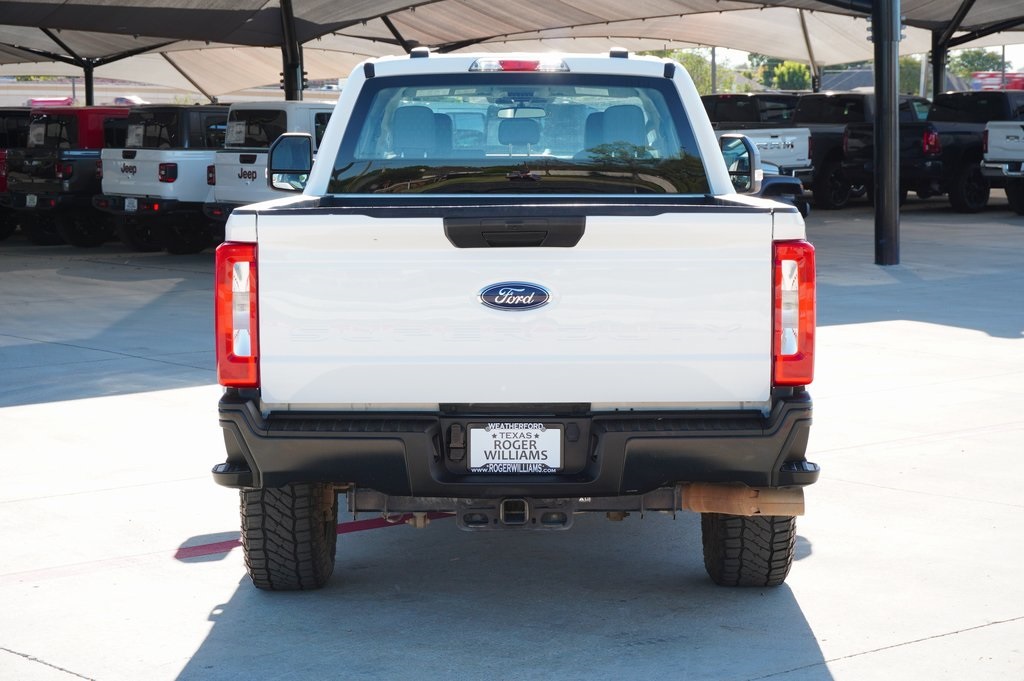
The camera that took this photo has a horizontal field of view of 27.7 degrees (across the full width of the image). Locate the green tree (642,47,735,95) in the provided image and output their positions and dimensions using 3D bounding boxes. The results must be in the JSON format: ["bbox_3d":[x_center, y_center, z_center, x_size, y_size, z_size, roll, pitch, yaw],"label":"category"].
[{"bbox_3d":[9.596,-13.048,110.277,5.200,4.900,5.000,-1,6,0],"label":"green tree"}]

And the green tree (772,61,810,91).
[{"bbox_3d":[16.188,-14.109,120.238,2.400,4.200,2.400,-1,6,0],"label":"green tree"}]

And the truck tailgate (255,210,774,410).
[{"bbox_3d":[0.012,-0.109,6.791,1.710,0.650,0.100,-1,7,1],"label":"truck tailgate"}]

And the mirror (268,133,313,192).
[{"bbox_3d":[-1.185,-0.952,11.100,0.260,0.320,0.170,0,6,1],"label":"mirror"}]

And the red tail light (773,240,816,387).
[{"bbox_3d":[0.941,-0.090,6.920,0.146,0.480,0.150,0,6,1],"label":"red tail light"}]

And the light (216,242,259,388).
[{"bbox_3d":[-0.900,-0.083,6.819,0.142,0.480,0.150,-1,7,1],"label":"light"}]

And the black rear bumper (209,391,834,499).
[{"bbox_3d":[0.017,0.325,6.821,2.000,0.320,0.400,-1,7,1],"label":"black rear bumper"}]

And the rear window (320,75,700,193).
[{"bbox_3d":[0.033,-0.911,9.130,1.660,0.535,0.120,0,-4,1],"label":"rear window"}]

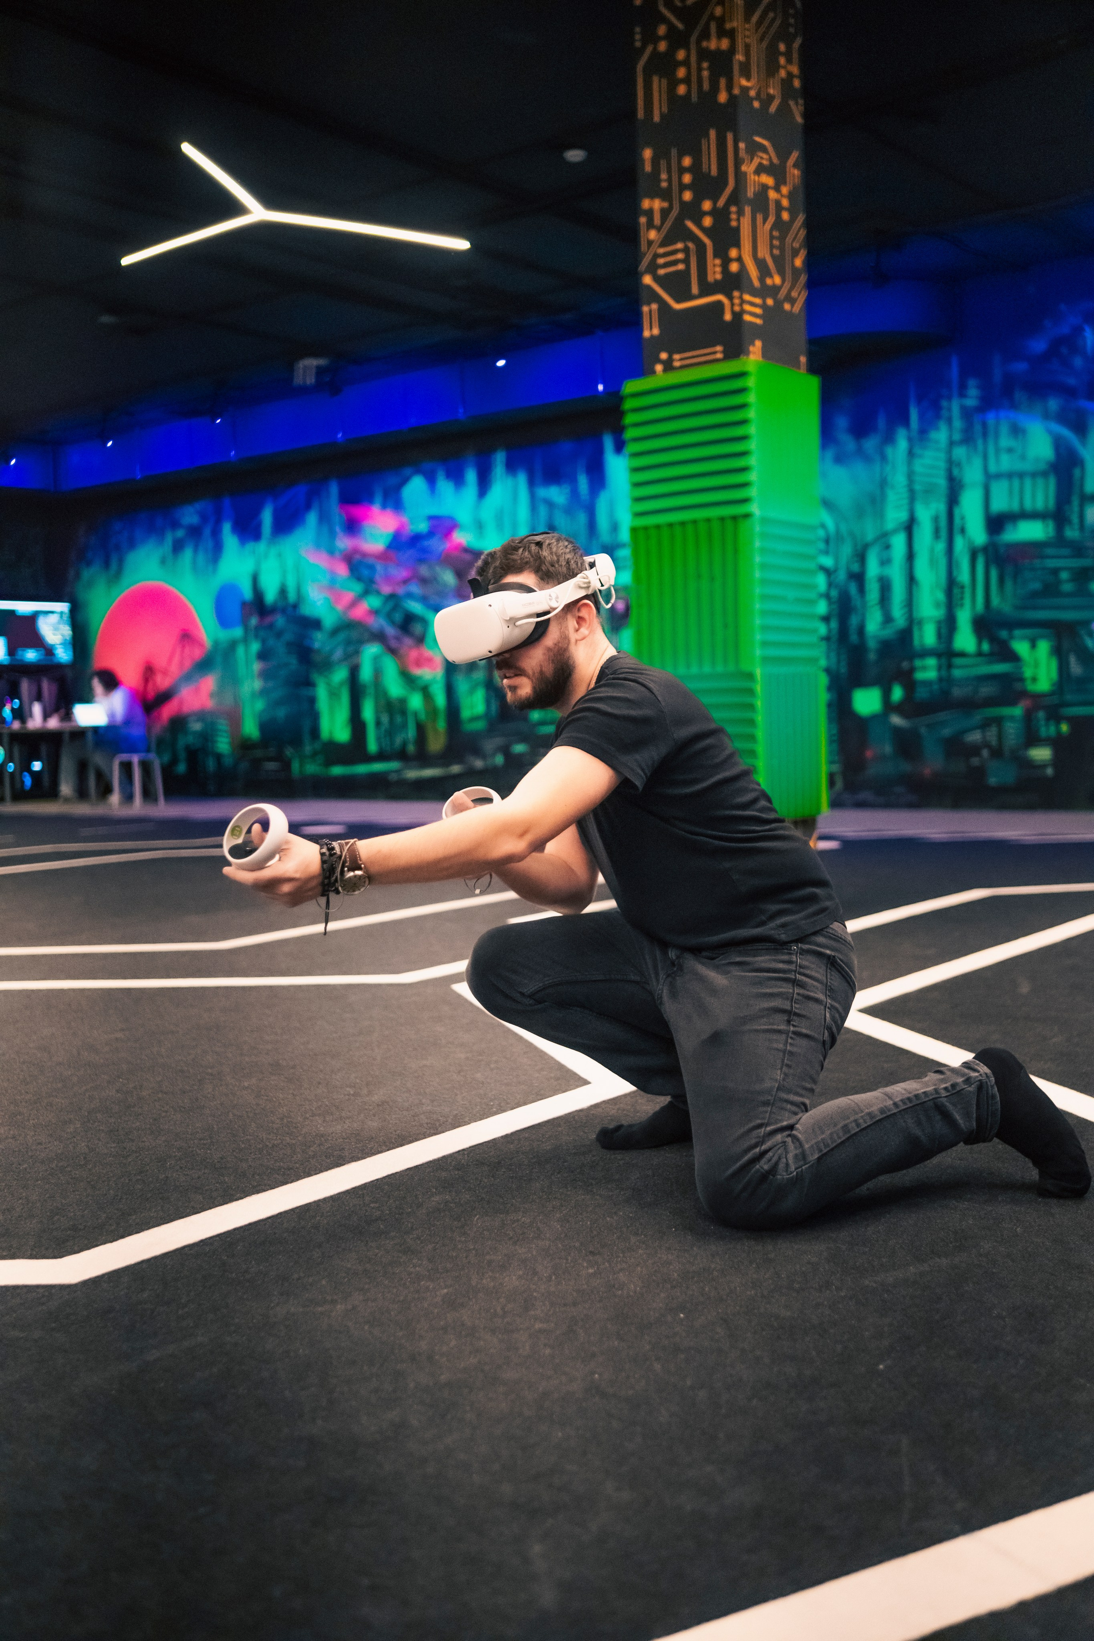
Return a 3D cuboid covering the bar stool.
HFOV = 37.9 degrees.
[{"bbox_3d":[-3.800,-0.362,14.800,0.380,0.500,0.380,2,5,44],"label":"bar stool"}]

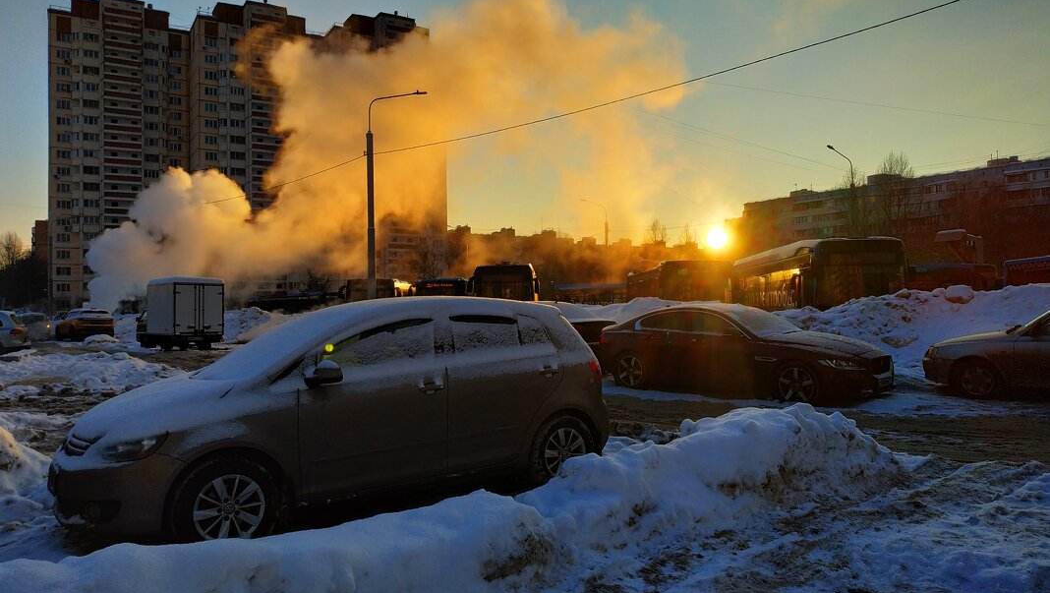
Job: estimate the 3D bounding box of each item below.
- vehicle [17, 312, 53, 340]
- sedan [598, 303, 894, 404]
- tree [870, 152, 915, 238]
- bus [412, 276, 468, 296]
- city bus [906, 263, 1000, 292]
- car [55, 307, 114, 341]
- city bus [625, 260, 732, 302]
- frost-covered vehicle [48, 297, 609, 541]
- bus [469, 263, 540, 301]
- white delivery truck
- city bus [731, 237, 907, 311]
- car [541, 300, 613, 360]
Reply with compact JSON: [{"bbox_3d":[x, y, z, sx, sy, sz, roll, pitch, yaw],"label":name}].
[{"bbox_3d":[-28.200,1.615,42.000,1.760,1.500,4.300,0,0,-36],"label":"vehicle"},{"bbox_3d":[3.336,0.833,11.612,1.870,1.420,4.680,0,0,-44],"label":"sedan"},{"bbox_3d":[31.400,-5.413,62.000,4.600,14.200,4.600,0,0,0],"label":"tree"},{"bbox_3d":[-4.200,0.441,44.500,2.530,2.950,12.000,0,0,2],"label":"bus"},{"bbox_3d":[13.700,0.472,28.000,2.530,2.900,12.000,0,0,7],"label":"city bus"},{"bbox_3d":[-22.800,1.362,37.600,1.820,1.600,4.400,0,0,-41],"label":"car"},{"bbox_3d":[6.440,0.257,32.300,2.540,3.080,12.200,0,0,3],"label":"city bus"},{"bbox_3d":[-1.277,0.804,5.787,4.210,1.580,1.780,0,0,-35],"label":"frost-covered vehicle"},{"bbox_3d":[-0.640,0.102,38.500,2.540,3.150,12.100,0,0,3],"label":"bus"},{"bbox_3d":[-15.300,0.813,32.100,1.980,2.830,5.400,0,0,-44],"label":"white delivery truck"},{"bbox_3d":[10.280,0.024,27.000,2.550,3.380,12.300,0,0,7],"label":"city bus"},{"bbox_3d":[-0.370,0.841,15.500,1.780,1.500,4.500,0,0,-44],"label":"car"}]

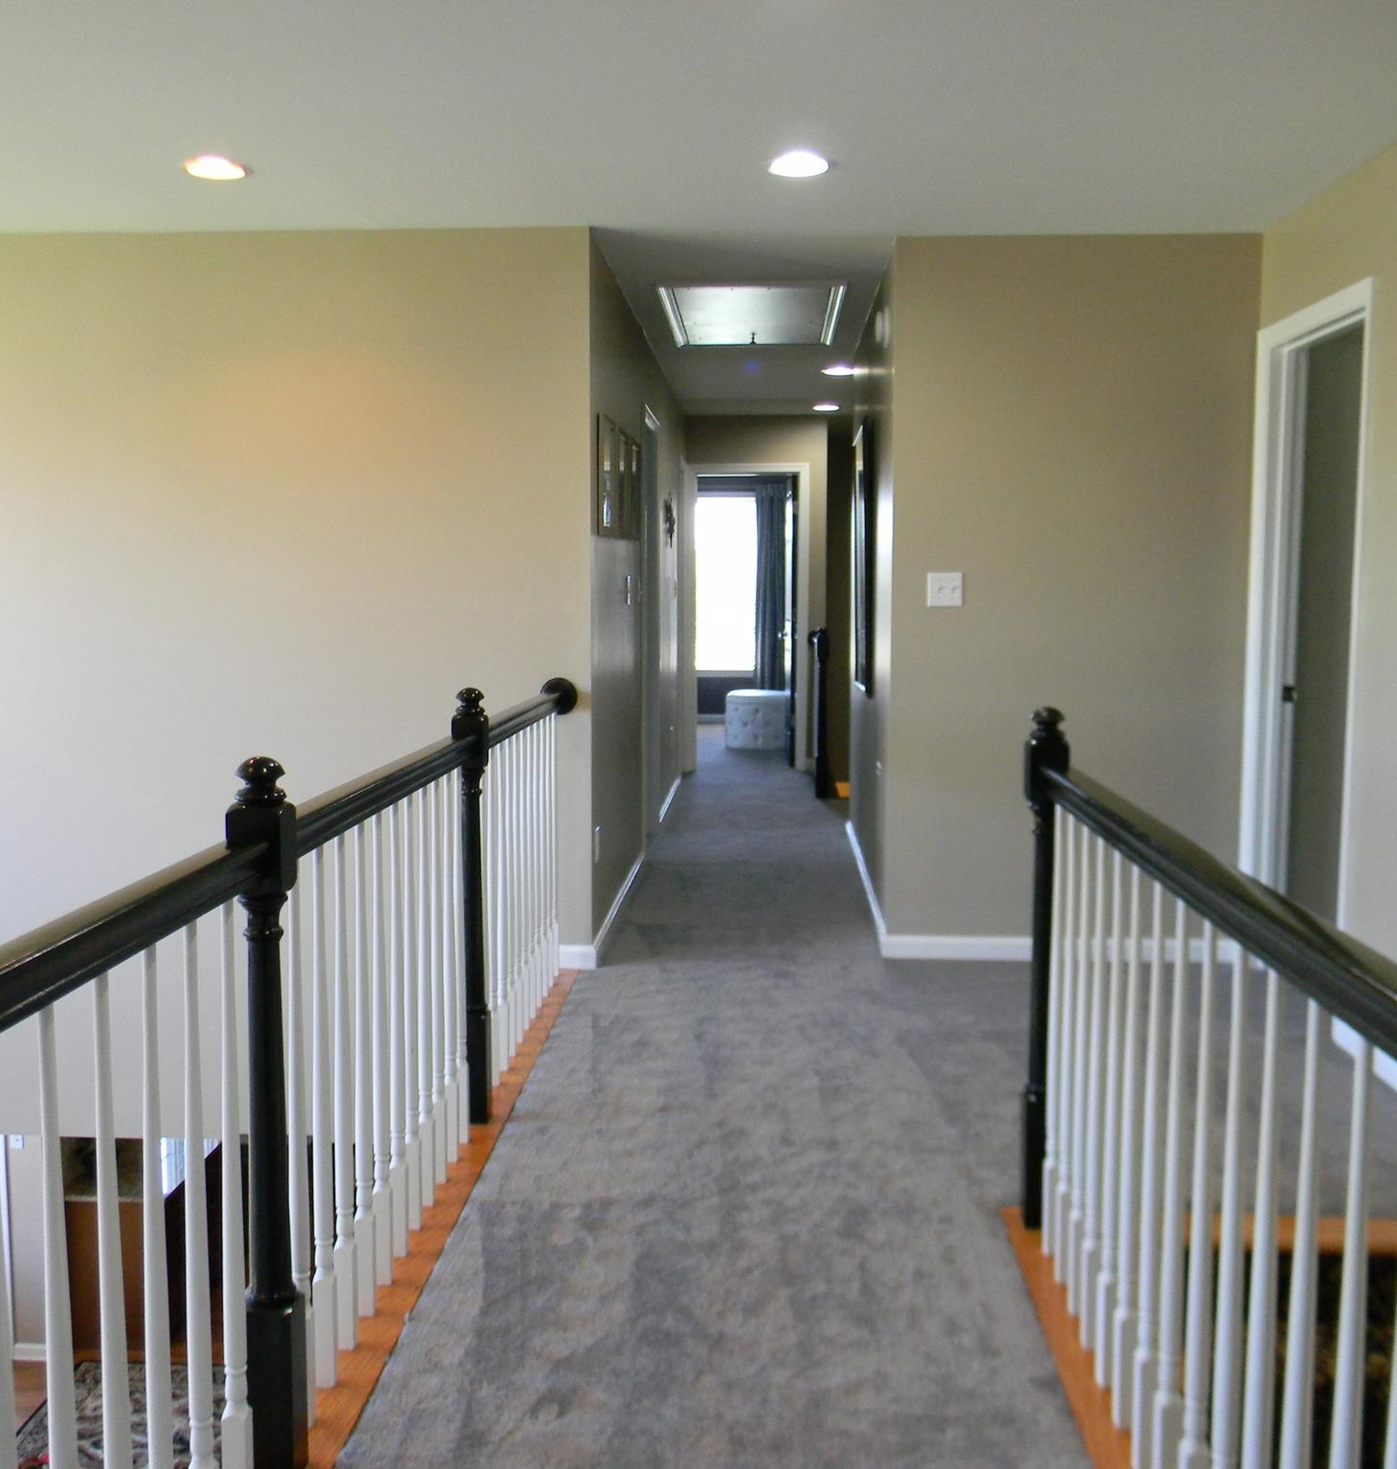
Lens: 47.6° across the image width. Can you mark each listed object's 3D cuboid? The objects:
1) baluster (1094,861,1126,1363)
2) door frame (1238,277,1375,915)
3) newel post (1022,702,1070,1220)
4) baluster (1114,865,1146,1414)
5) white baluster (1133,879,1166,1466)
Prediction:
[{"bbox_3d":[0.663,0.618,2.528,0.032,0.875,0.032,0,6,3],"label":"baluster"},{"bbox_3d":[1.856,-0.221,4.808,0.120,2.098,0.920,0,6,1],"label":"door frame"},{"bbox_3d":[0.689,0.469,3.162,0.075,1.047,0.075,0,6,3],"label":"newel post"},{"bbox_3d":[0.657,0.630,2.407,0.032,0.875,0.032,0,6,3],"label":"baluster"},{"bbox_3d":[0.651,0.642,2.285,0.032,0.875,0.032,0,6,3],"label":"white baluster"}]

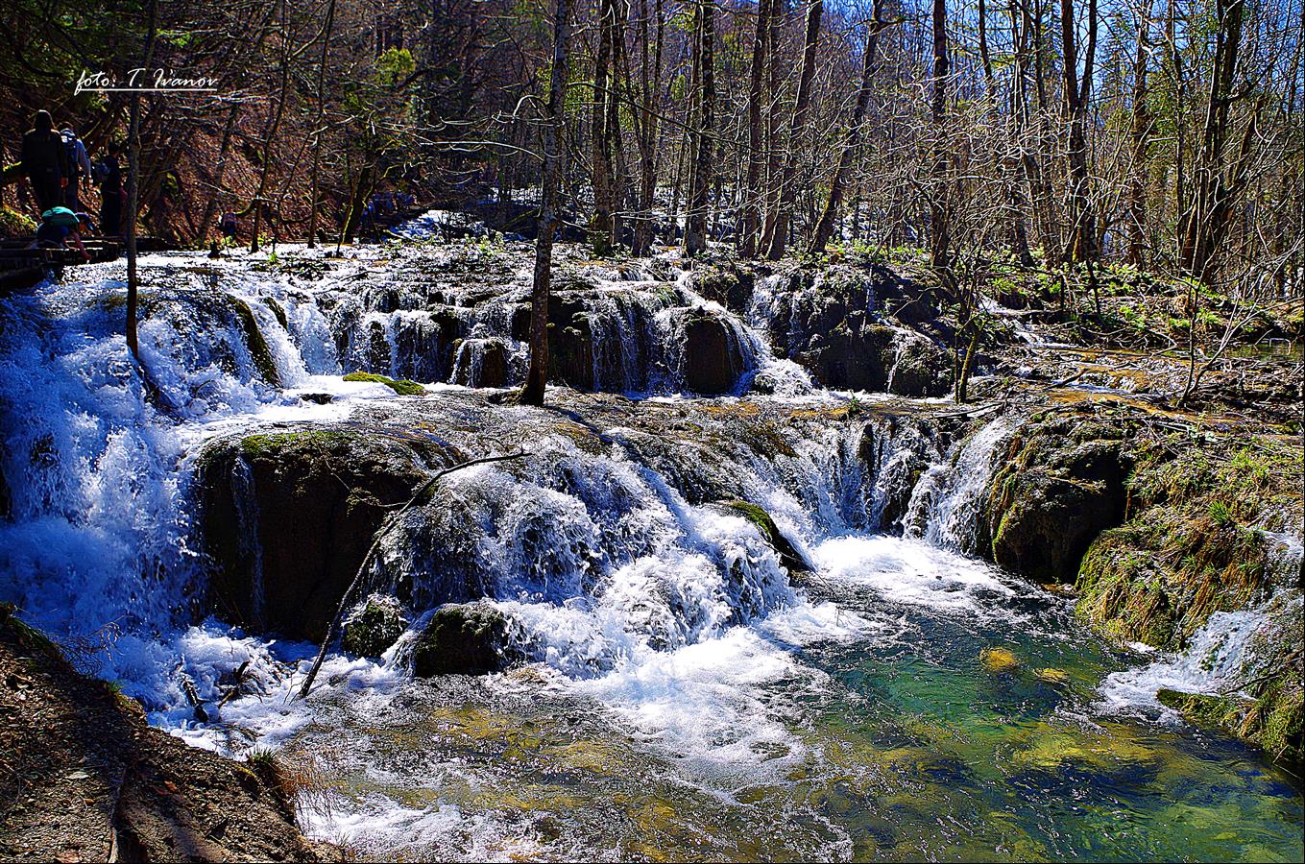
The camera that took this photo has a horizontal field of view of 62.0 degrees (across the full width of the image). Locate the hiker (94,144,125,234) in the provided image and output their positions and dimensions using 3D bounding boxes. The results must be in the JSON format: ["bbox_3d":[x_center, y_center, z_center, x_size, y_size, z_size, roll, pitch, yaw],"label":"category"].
[{"bbox_3d":[-9.755,-4.368,19.500,0.460,1.650,0.460,-9,14,-40],"label":"hiker"}]

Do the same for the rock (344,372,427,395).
[{"bbox_3d":[-3.125,-0.581,12.702,1.000,0.200,0.600,-2,11,-14],"label":"rock"}]

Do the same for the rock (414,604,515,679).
[{"bbox_3d":[-1.694,1.782,9.728,0.920,0.540,0.620,-1,11,-10],"label":"rock"}]

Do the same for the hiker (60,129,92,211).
[{"bbox_3d":[-9.048,-3.951,17.000,0.520,1.700,0.400,-3,12,-18],"label":"hiker"}]

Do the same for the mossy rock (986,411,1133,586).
[{"bbox_3d":[4.835,0.720,12.612,1.580,1.720,1.150,5,12,21],"label":"mossy rock"}]

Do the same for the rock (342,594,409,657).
[{"bbox_3d":[-2.570,1.745,10.031,0.600,0.470,0.480,-2,11,-15],"label":"rock"}]

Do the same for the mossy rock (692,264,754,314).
[{"bbox_3d":[0.955,-1.901,14.486,0.800,0.600,0.700,2,11,4],"label":"mossy rock"}]

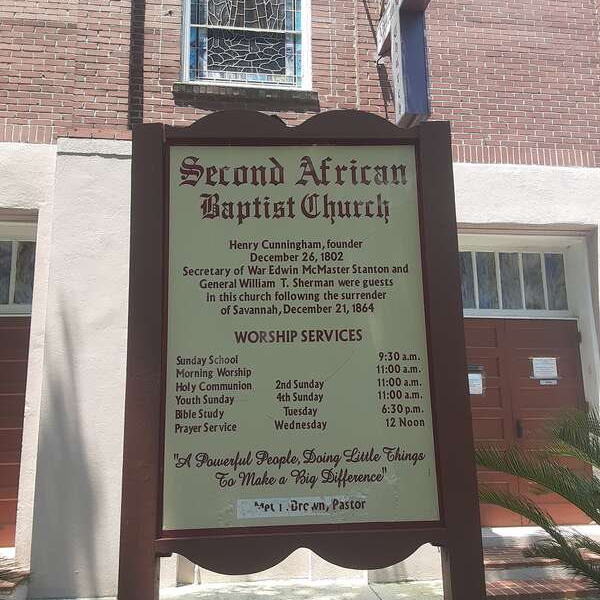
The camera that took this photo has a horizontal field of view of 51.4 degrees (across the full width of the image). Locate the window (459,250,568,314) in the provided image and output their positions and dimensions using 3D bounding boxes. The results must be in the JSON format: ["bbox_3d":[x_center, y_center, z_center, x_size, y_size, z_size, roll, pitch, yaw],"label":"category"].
[{"bbox_3d":[2.197,-0.200,6.805,1.480,0.630,0.080,1,-10,-6],"label":"window"}]

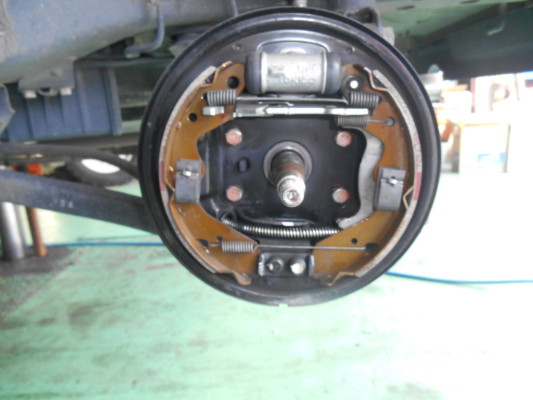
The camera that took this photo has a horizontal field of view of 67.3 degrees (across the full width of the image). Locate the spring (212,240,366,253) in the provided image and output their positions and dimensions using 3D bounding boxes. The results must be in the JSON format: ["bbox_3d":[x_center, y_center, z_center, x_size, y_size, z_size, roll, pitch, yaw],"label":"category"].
[{"bbox_3d":[0.018,0.036,0.307,0.114,0.008,0.008,1,14,0],"label":"spring"}]

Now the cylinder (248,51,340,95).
[{"bbox_3d":[0.019,-0.089,0.280,0.064,0.028,0.030,1,14,0],"label":"cylinder"}]

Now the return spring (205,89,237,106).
[{"bbox_3d":[-0.031,-0.071,0.278,0.021,0.011,0.011,1,14,0],"label":"return spring"}]

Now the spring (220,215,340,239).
[{"bbox_3d":[0.011,0.022,0.320,0.096,0.017,0.009,1,14,0],"label":"spring"}]

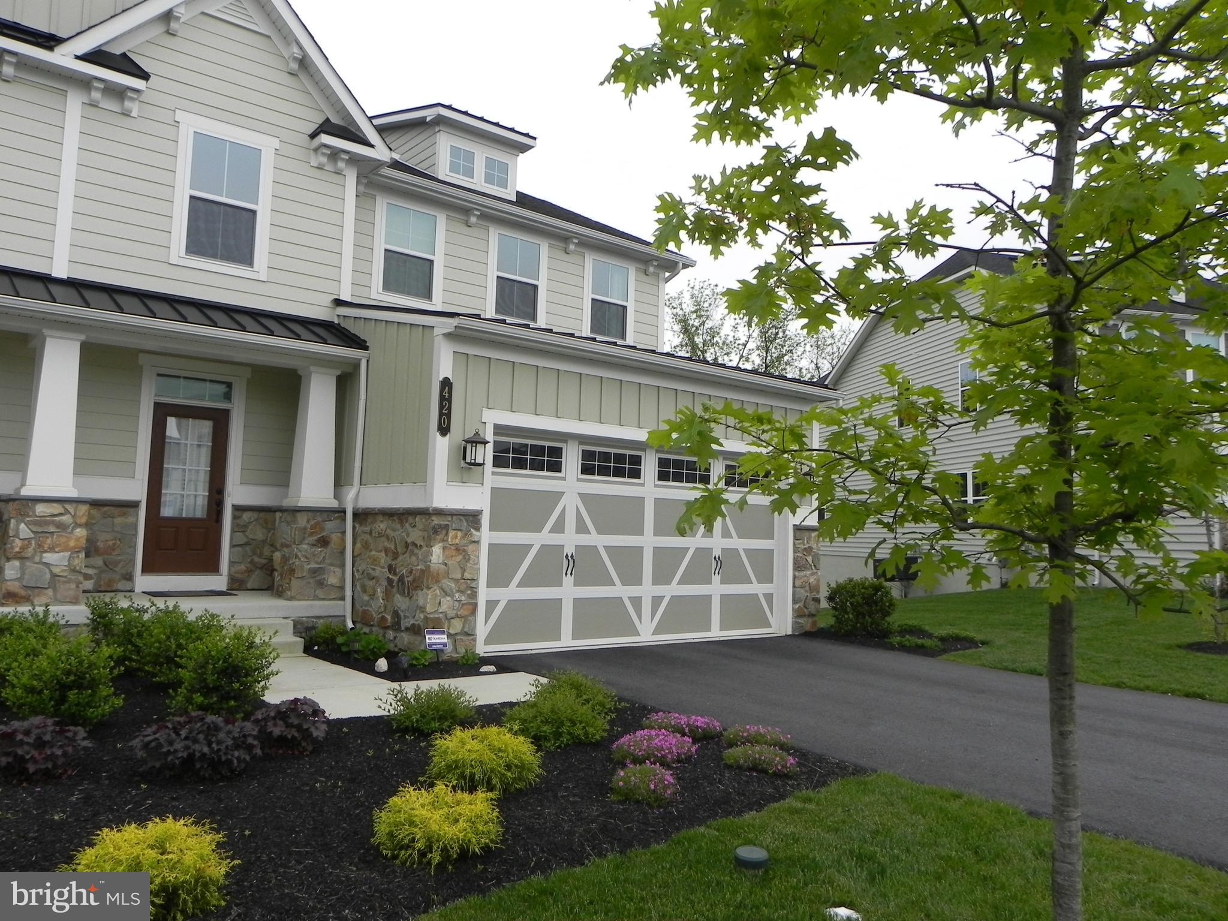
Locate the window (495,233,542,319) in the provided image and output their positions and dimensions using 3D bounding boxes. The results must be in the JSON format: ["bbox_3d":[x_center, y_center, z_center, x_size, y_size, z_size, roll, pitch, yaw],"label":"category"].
[{"bbox_3d":[-1.501,-2.825,14.388,0.820,1.290,0.100,5,-5,-39],"label":"window"}]

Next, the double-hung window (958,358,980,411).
[{"bbox_3d":[10.060,-2.088,26.114,0.100,1.516,0.950,3,-5,-12],"label":"double-hung window"}]

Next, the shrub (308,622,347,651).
[{"bbox_3d":[-3.022,1.850,9.755,0.430,0.300,0.420,3,-5,-17],"label":"shrub"}]

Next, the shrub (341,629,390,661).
[{"bbox_3d":[-2.476,1.830,9.178,0.460,0.290,0.450,3,-5,-15],"label":"shrub"}]

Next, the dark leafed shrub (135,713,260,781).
[{"bbox_3d":[-2.288,1.551,5.071,0.650,0.310,0.570,4,-5,-23],"label":"dark leafed shrub"}]

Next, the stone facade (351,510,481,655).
[{"bbox_3d":[-2.242,1.318,10.290,0.610,1.530,1.950,5,-5,-39],"label":"stone facade"}]

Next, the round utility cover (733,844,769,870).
[{"bbox_3d":[0.614,1.773,4.120,0.155,0.065,0.155,1,-5,9],"label":"round utility cover"}]

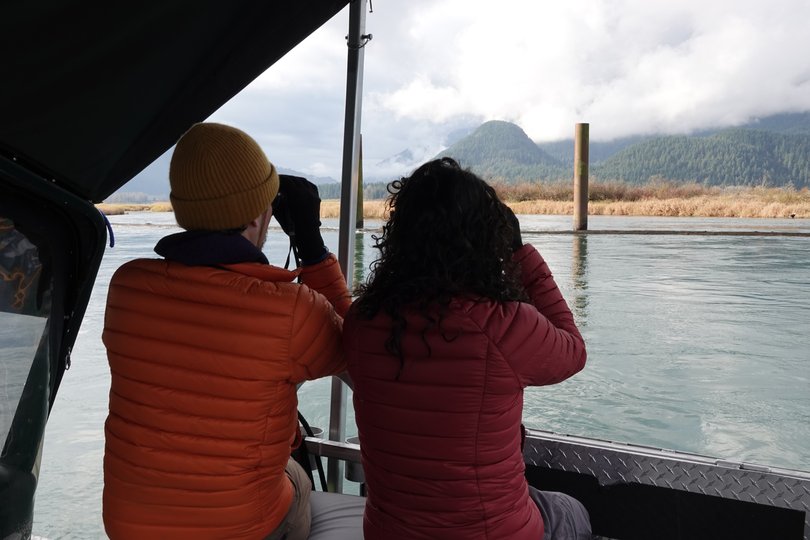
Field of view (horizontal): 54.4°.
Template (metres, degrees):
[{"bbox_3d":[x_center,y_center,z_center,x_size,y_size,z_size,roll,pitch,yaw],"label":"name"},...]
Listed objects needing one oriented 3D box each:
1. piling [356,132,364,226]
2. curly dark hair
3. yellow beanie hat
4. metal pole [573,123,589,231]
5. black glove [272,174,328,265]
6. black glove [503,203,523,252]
[{"bbox_3d":[-1.860,-3.540,31.500,0.530,3.820,0.530,0,5,0],"label":"piling"},{"bbox_3d":[0.071,-0.013,1.570,0.330,0.420,0.290,1,5,13],"label":"curly dark hair"},{"bbox_3d":[-0.367,-0.192,1.600,0.210,0.205,0.250,2,19,24],"label":"yellow beanie hat"},{"bbox_3d":[6.706,-3.524,30.000,0.530,4.070,0.530,0,5,0],"label":"metal pole"},{"bbox_3d":[-0.231,-0.114,1.740,0.100,0.180,0.130,2,5,24],"label":"black glove"},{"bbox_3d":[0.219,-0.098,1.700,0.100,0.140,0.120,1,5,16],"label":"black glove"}]

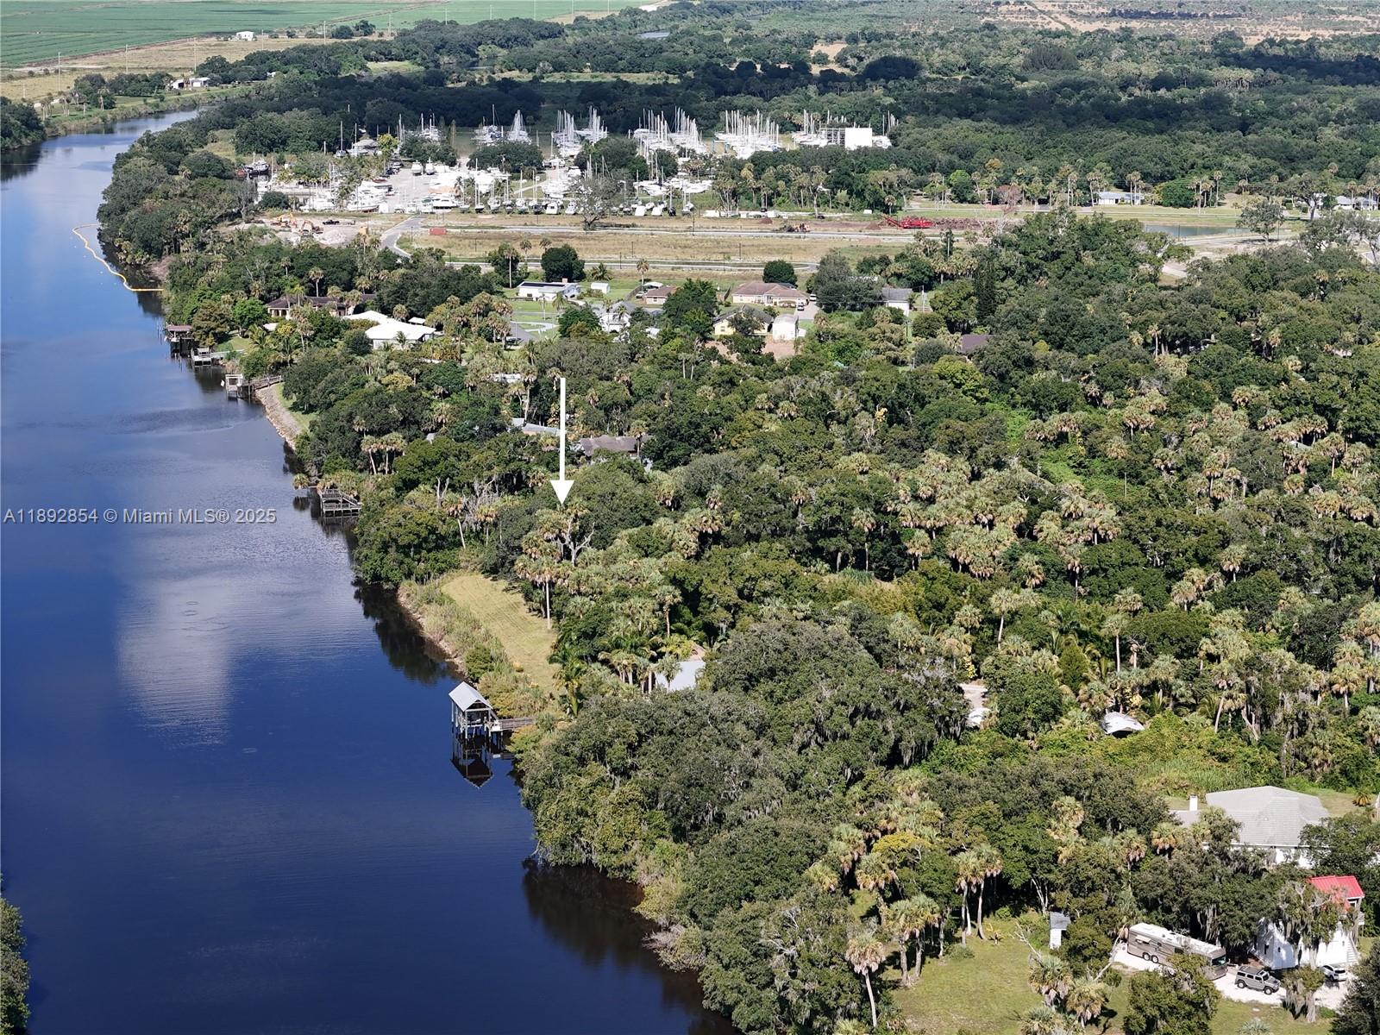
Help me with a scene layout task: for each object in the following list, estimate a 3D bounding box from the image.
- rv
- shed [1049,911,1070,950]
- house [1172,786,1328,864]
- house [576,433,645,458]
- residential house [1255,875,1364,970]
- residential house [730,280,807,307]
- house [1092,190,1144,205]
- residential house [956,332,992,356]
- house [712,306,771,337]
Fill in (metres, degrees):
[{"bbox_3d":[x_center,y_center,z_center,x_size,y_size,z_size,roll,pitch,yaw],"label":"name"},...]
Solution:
[{"bbox_3d":[55.802,49.851,319.691,2.580,3.500,11.787,-13,18,-43],"label":"rv"},{"bbox_3d":[43.193,48.456,326.593,2.300,3.100,3.300,0,13,0],"label":"shed"},{"bbox_3d":[71.885,38.878,359.504,20.500,6.900,18.500,1,13,6],"label":"house"},{"bbox_3d":[-16.760,-14.914,596.005,14.500,4.900,13.000,0,13,0],"label":"house"},{"bbox_3d":[71.267,46.479,324.051,10.600,8.100,10.000,-2,13,-10],"label":"residential house"},{"bbox_3d":[22.864,-65.449,812.921,22.000,5.400,16.000,0,13,1],"label":"residential house"},{"bbox_3d":[162.135,-121.075,1054.901,18.500,4.500,11.000,2,13,7],"label":"house"},{"bbox_3d":[73.517,-43.093,716.916,13.500,5.200,12.500,2,13,10],"label":"residential house"},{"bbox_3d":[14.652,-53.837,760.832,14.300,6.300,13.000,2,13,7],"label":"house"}]

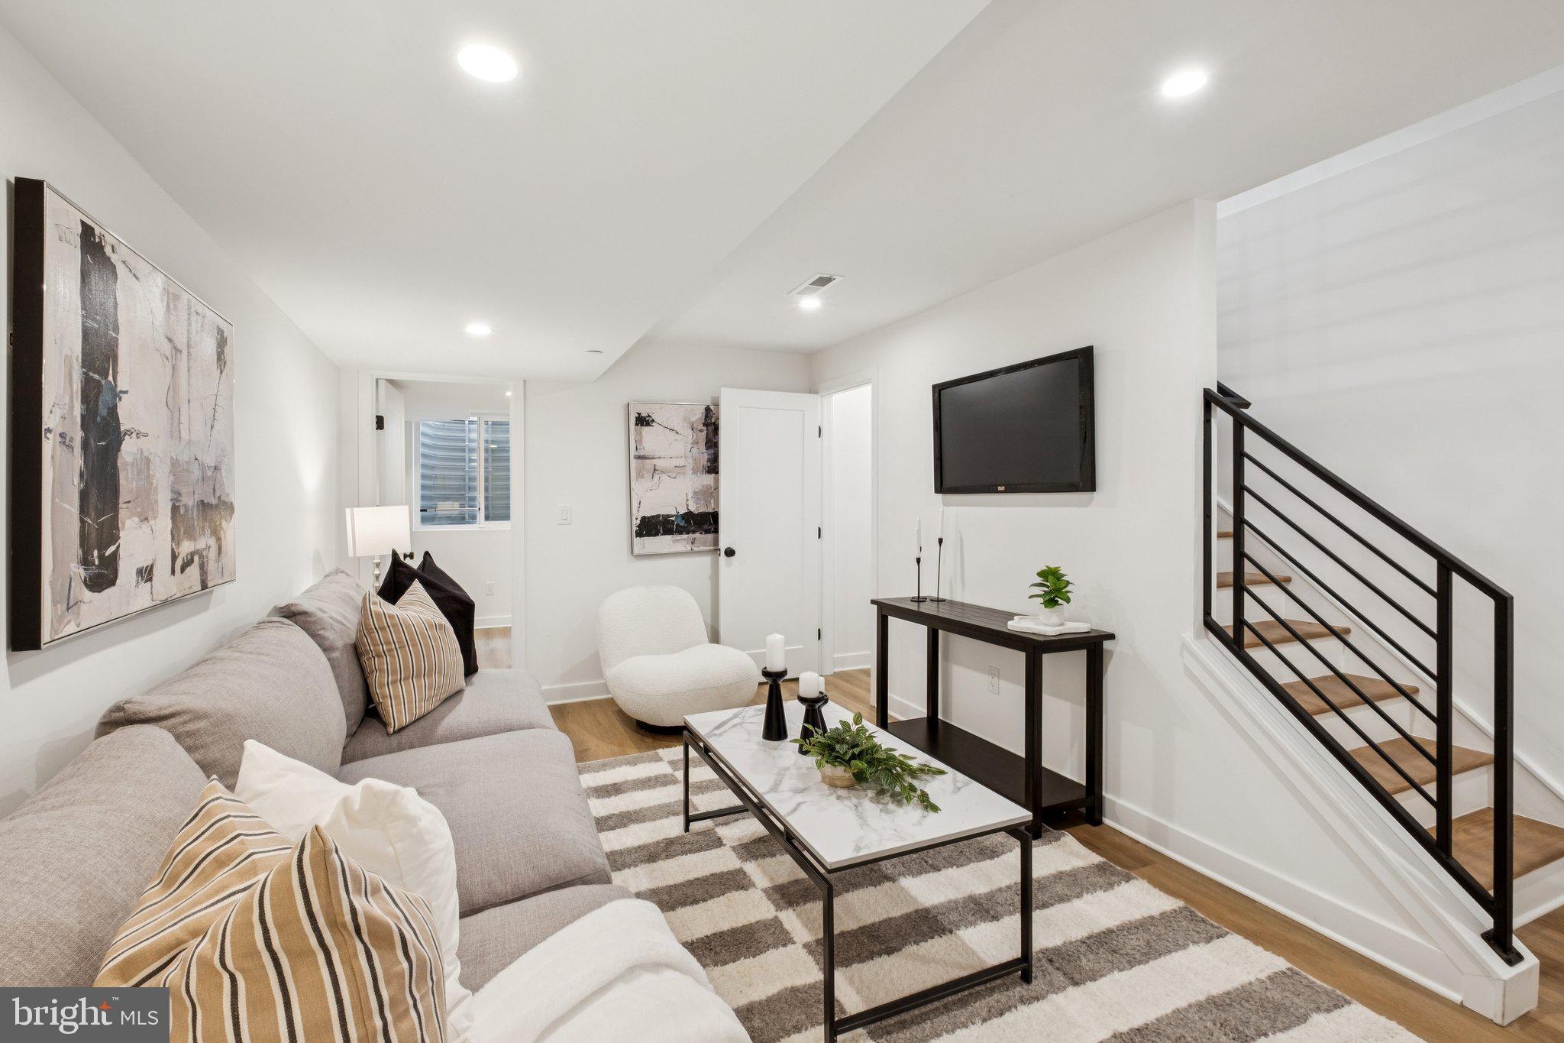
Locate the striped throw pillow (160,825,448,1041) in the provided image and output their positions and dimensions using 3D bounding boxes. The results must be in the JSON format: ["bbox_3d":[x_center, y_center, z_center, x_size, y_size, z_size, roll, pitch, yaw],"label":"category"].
[{"bbox_3d":[-0.530,0.560,0.740,0.440,0.430,0.170,1,16,34],"label":"striped throw pillow"}]

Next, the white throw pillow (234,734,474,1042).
[{"bbox_3d":[-0.668,0.586,1.037,0.420,0.440,0.170,0,14,20],"label":"white throw pillow"}]

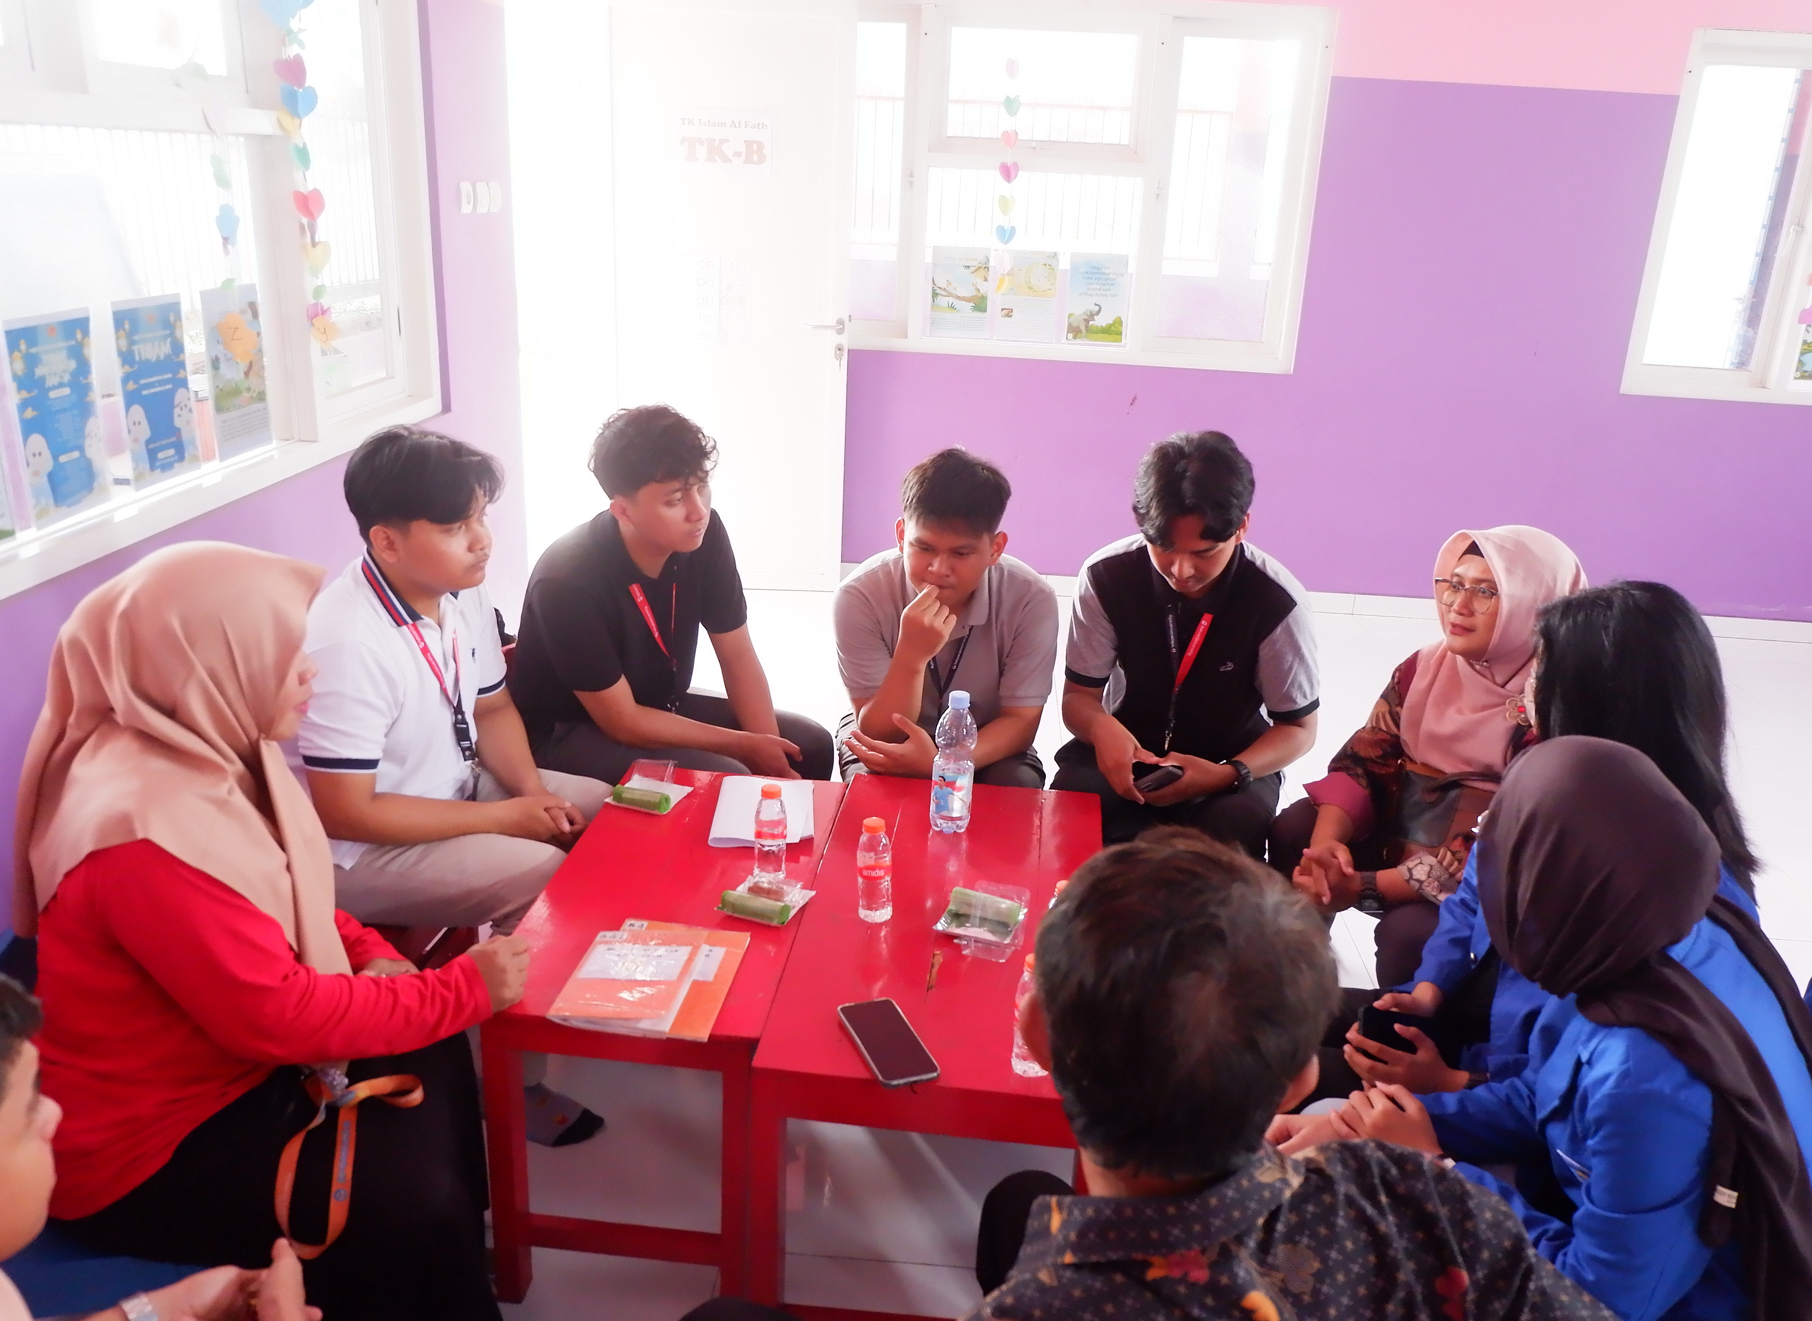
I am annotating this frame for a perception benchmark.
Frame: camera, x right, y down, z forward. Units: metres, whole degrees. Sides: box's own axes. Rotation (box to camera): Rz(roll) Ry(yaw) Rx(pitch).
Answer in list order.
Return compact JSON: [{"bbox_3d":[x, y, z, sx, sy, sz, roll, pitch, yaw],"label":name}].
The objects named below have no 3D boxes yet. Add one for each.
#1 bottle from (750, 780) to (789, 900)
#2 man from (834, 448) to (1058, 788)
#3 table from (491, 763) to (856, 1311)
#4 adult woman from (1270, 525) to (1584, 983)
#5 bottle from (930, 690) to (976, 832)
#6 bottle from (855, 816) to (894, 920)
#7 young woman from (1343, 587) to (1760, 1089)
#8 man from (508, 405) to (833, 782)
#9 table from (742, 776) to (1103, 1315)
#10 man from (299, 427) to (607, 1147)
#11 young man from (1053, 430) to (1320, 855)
[{"bbox_3d":[-0.216,0.270,2.103,0.051,0.151,0.051,4,20,3],"label":"bottle"},{"bbox_3d":[0.097,0.092,2.649,0.500,1.100,0.740,3,20,1],"label":"man"},{"bbox_3d":[-0.362,0.570,2.182,0.404,0.480,0.785,4,20,4],"label":"table"},{"bbox_3d":[0.939,0.279,2.308,0.680,1.060,0.540,-8,23,-27],"label":"adult woman"},{"bbox_3d":[0.077,0.164,2.132,0.068,0.236,0.068,4,20,3],"label":"bottle"},{"bbox_3d":[-0.040,0.296,1.879,0.051,0.151,0.051,4,20,3],"label":"bottle"},{"bbox_3d":[0.897,0.420,1.904,0.690,1.070,0.500,2,20,-1],"label":"young woman"},{"bbox_3d":[-0.488,0.025,2.692,0.740,1.140,0.550,18,25,35],"label":"man"},{"bbox_3d":[0.064,0.612,2.037,0.430,0.540,0.835,5,20,5],"label":"table"},{"bbox_3d":[-0.761,0.160,2.272,0.720,1.150,0.520,12,22,25],"label":"man"},{"bbox_3d":[0.518,0.111,2.580,0.530,1.150,0.750,8,21,14],"label":"young man"}]

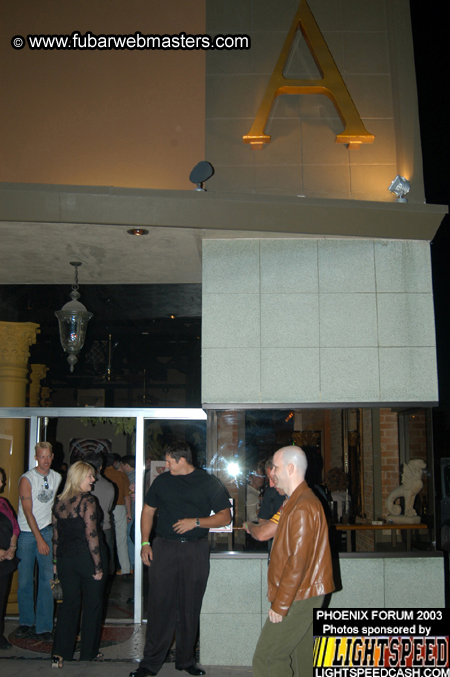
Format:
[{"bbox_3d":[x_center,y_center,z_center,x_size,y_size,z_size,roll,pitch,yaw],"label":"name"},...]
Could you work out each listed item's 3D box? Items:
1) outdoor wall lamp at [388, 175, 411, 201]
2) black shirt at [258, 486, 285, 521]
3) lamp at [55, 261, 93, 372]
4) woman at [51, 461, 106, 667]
[{"bbox_3d":[1.648,-1.400,6.388,0.200,0.260,0.200,5,-11,-25],"label":"outdoor wall lamp"},{"bbox_3d":[0.445,1.465,5.323,0.500,0.660,0.300,7,-13,-34],"label":"black shirt"},{"bbox_3d":[-1.572,-0.227,7.016,0.380,1.120,0.380,0,-10,0],"label":"lamp"},{"bbox_3d":[-1.255,1.894,5.834,0.480,1.670,0.380,-5,-11,25],"label":"woman"}]

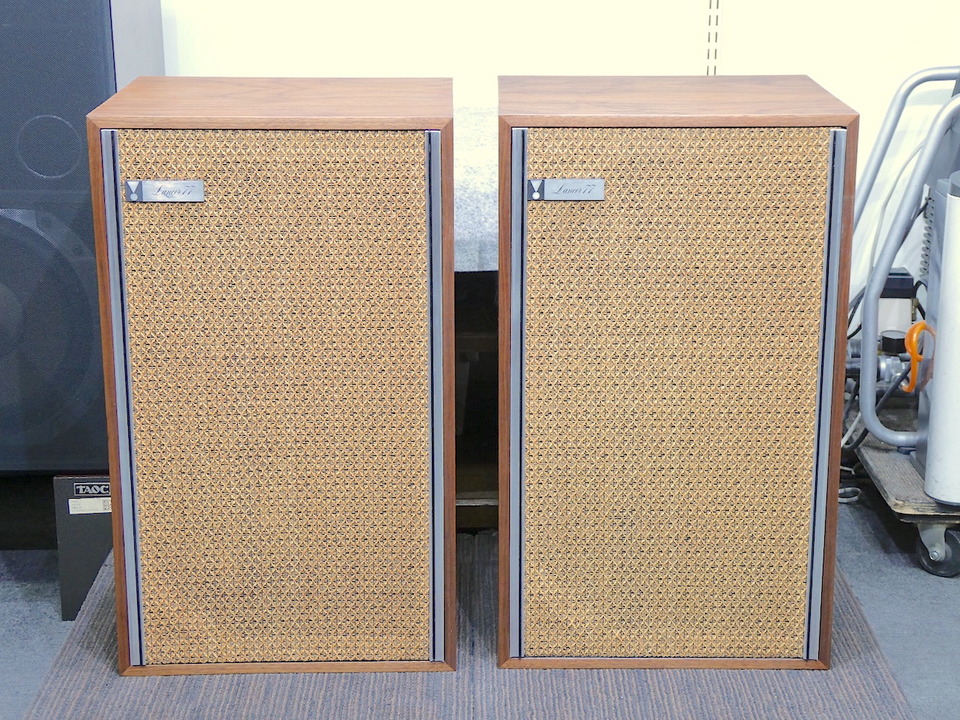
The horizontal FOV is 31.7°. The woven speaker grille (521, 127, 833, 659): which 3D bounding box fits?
[{"bbox_3d":[0.198,0.044,1.754,0.307,0.576,0.022,0,16,1],"label":"woven speaker grille"}]

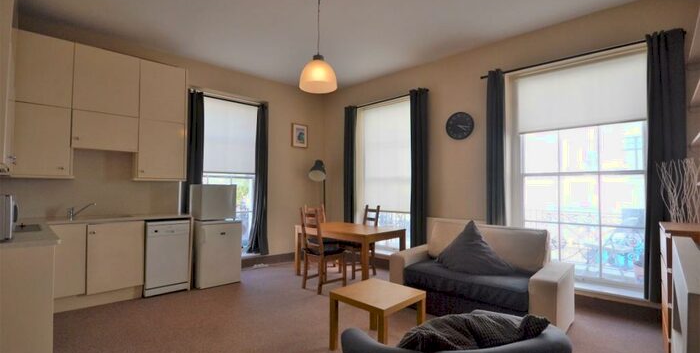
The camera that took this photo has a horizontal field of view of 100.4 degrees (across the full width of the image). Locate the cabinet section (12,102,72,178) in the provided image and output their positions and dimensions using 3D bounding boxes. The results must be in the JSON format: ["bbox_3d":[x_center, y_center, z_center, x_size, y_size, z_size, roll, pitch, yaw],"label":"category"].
[{"bbox_3d":[-3.327,-0.369,3.184,0.430,0.745,0.360,2,-3,-40],"label":"cabinet section"}]

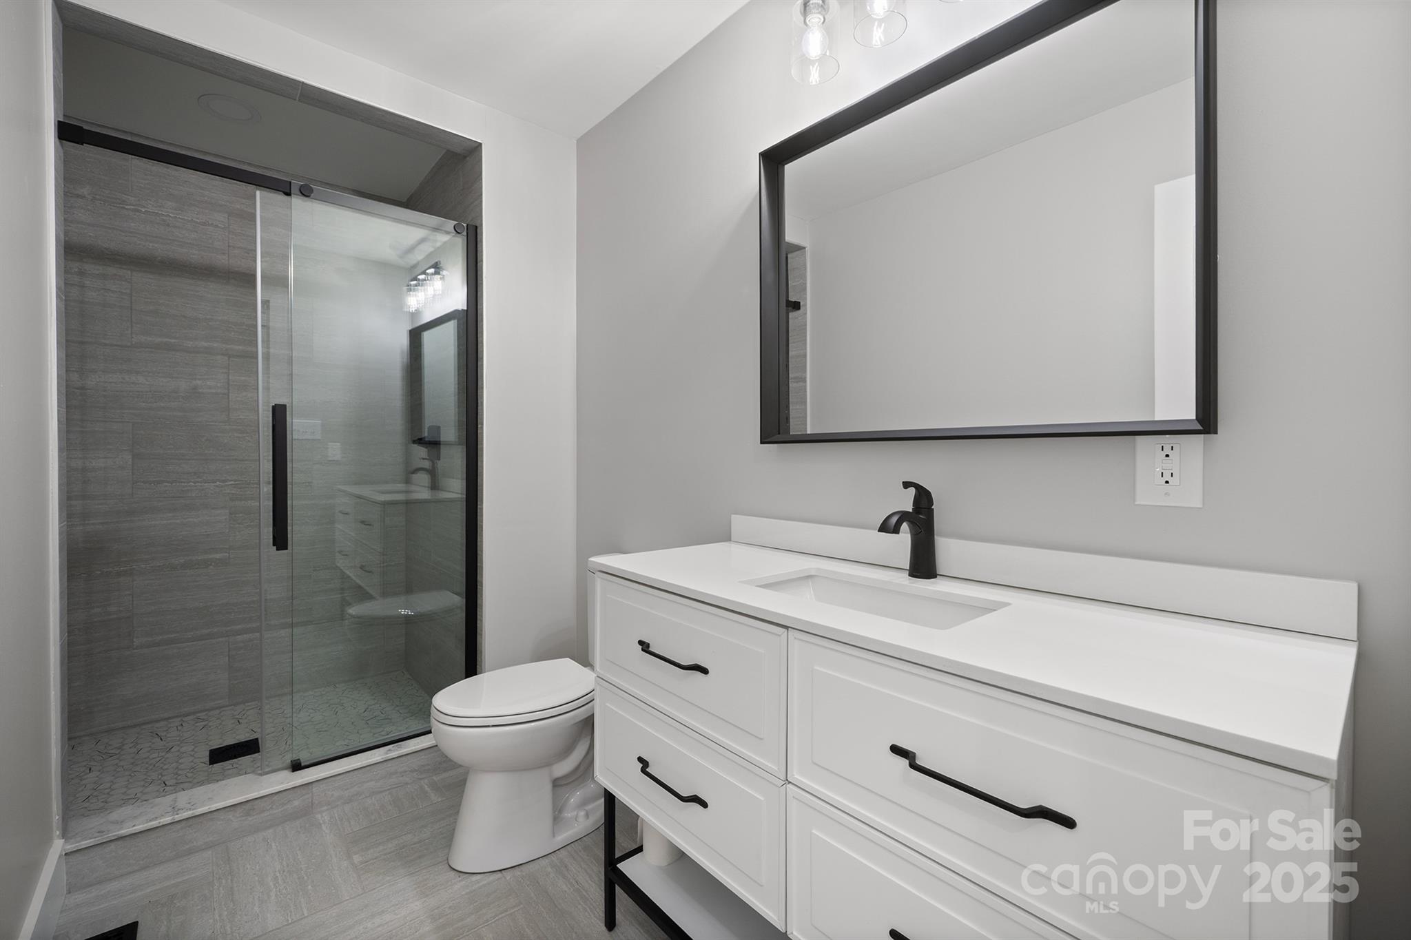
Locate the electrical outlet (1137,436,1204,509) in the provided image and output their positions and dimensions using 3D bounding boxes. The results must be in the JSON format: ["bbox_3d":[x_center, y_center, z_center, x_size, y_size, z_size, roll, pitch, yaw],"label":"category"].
[{"bbox_3d":[0.748,-0.006,0.950,0.008,0.128,0.088,0,1,-41],"label":"electrical outlet"}]

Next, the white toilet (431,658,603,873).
[{"bbox_3d":[-0.399,0.652,1.706,0.750,0.715,0.440,0,1,-41],"label":"white toilet"}]

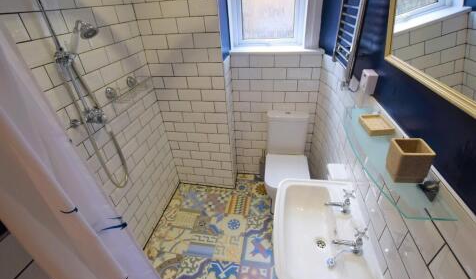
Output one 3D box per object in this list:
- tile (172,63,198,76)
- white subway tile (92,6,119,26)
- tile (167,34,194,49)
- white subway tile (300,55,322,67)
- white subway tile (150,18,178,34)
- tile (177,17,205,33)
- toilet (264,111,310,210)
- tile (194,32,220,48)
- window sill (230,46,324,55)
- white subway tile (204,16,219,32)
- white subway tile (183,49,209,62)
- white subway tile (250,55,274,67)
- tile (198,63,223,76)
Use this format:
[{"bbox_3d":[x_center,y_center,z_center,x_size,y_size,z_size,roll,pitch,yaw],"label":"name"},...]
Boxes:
[{"bbox_3d":[-0.423,-0.560,1.601,0.200,0.100,0.010,3,34,10],"label":"tile"},{"bbox_3d":[-0.837,-0.782,1.258,0.010,0.100,0.200,3,34,10],"label":"white subway tile"},{"bbox_3d":[-0.439,-0.749,1.523,0.200,0.100,0.010,3,34,10],"label":"tile"},{"bbox_3d":[0.577,-0.614,1.562,0.175,0.100,0.010,2,34,7],"label":"white subway tile"},{"bbox_3d":[-0.520,-0.803,1.411,0.200,0.100,0.010,2,34,7],"label":"white subway tile"},{"bbox_3d":[-0.324,-0.799,1.387,0.200,0.100,0.010,2,34,7],"label":"tile"},{"bbox_3d":[0.445,0.260,1.817,0.380,0.810,0.630,2,34,7],"label":"toilet"},{"bbox_3d":[-0.232,-0.745,1.497,0.200,0.100,0.010,3,34,10],"label":"tile"},{"bbox_3d":[0.308,-0.717,1.617,0.745,0.030,0.125,3,34,10],"label":"window sill"},{"bbox_3d":[-0.186,-0.829,1.429,0.103,0.100,0.010,3,34,10],"label":"white subway tile"},{"bbox_3d":[-0.319,-0.632,1.502,0.200,0.100,0.010,2,34,7],"label":"white subway tile"},{"bbox_3d":[0.197,-0.632,1.603,0.200,0.100,0.010,2,34,7],"label":"white subway tile"},{"bbox_3d":[-0.212,-0.543,1.549,0.200,0.100,0.010,2,34,7],"label":"tile"}]

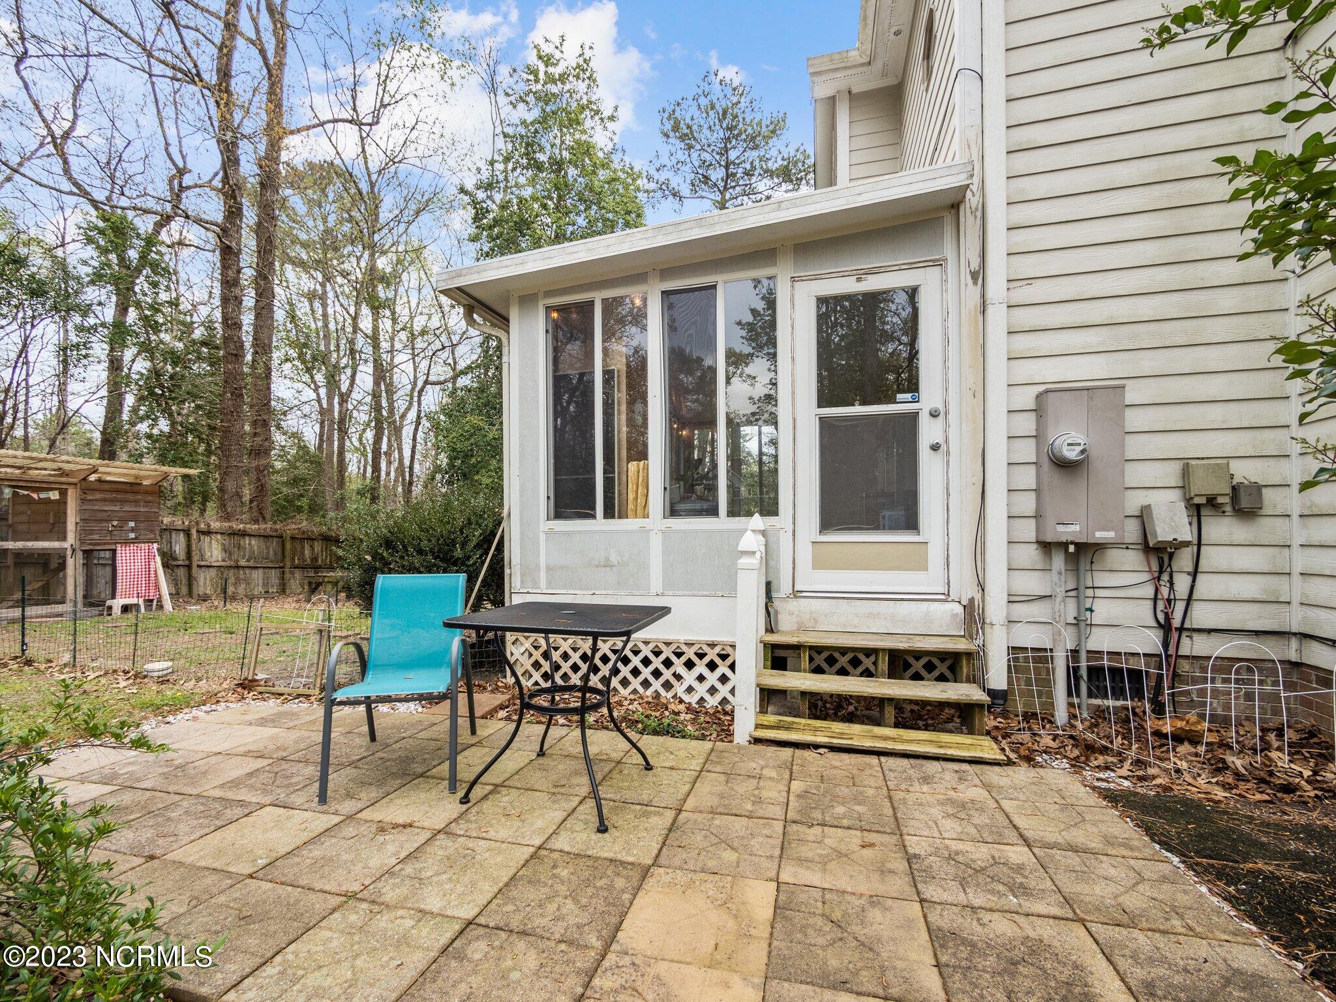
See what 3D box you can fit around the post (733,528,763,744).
[{"bbox_3d":[0.428,0.715,2.890,0.105,1.140,0.105,-1,-2,15],"label":"post"}]

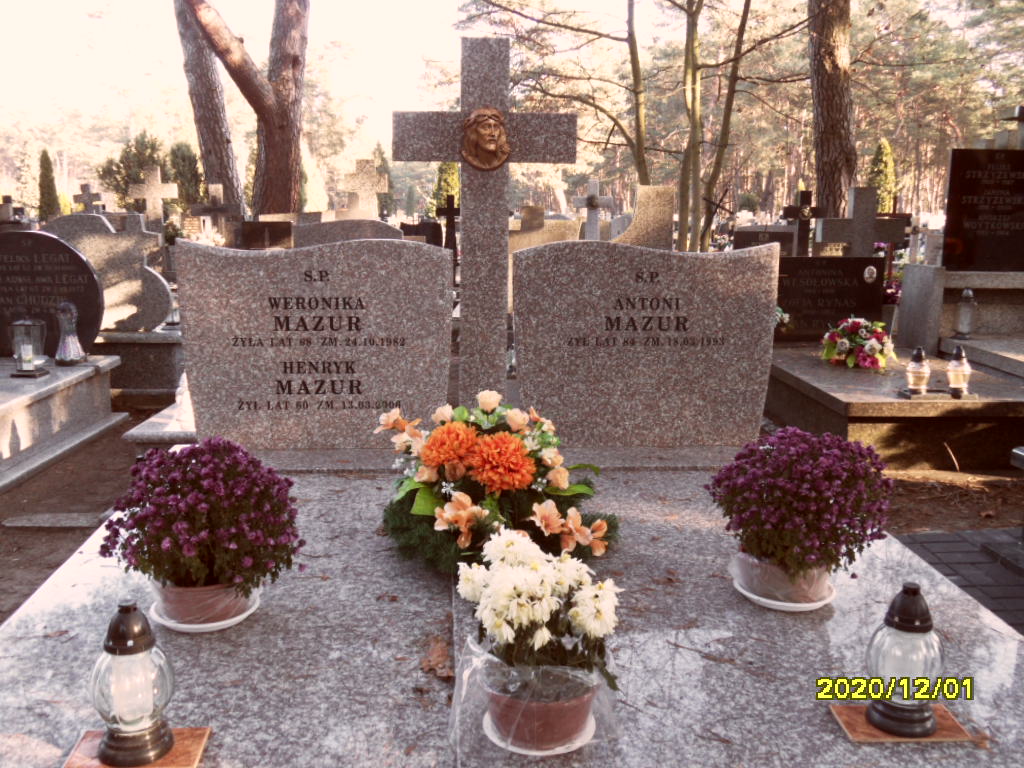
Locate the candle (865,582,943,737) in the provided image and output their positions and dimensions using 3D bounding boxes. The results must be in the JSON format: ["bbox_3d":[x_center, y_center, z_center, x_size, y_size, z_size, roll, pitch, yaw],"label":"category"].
[{"bbox_3d":[0.653,0.443,1.560,0.127,0.242,0.127,0,11,-4],"label":"candle"}]

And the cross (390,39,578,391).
[{"bbox_3d":[-0.083,-0.411,2.898,0.545,1.220,0.110,0,11,-4],"label":"cross"}]

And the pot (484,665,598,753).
[{"bbox_3d":[0.049,0.519,1.551,0.185,0.086,0.185,1,11,0],"label":"pot"}]

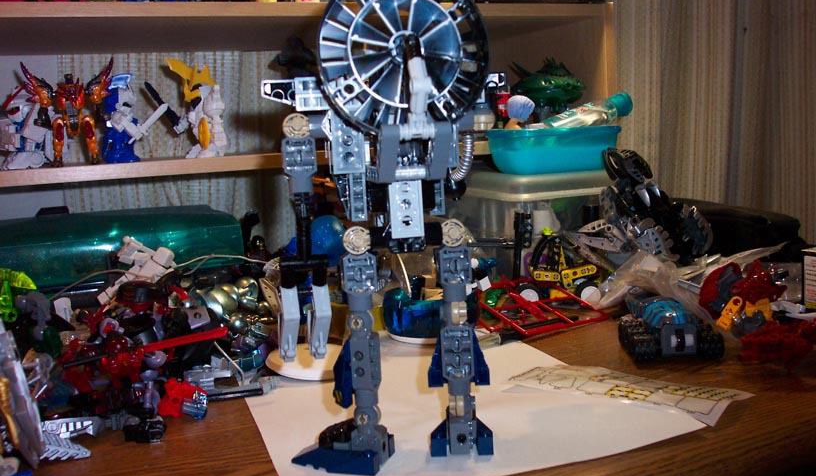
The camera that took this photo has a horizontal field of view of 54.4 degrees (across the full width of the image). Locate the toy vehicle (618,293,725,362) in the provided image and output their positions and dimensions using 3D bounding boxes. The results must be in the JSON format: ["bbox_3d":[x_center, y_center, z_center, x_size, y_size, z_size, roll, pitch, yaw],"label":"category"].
[{"bbox_3d":[0.190,0.062,0.578,0.062,0.037,0.070,-2,7,6],"label":"toy vehicle"}]

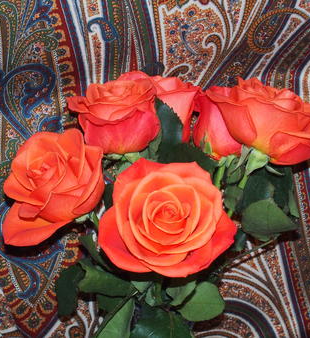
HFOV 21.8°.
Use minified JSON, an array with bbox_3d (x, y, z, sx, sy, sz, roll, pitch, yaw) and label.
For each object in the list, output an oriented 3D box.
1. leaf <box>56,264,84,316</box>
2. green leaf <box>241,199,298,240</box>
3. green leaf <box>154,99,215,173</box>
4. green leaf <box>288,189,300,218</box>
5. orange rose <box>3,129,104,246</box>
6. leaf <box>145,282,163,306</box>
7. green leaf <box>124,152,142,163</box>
[{"bbox_3d":[-0.064,0.093,0.615,0.022,0.007,0.042,9,66,-3],"label":"leaf"},{"bbox_3d":[0.075,0.033,0.530,0.037,0.027,0.010,0,18,0],"label":"green leaf"},{"bbox_3d":[0.020,-0.021,0.530,0.039,0.048,0.014,0,18,0],"label":"green leaf"},{"bbox_3d":[0.111,0.028,0.645,0.013,0.006,0.026,-14,75,-23],"label":"green leaf"},{"bbox_3d":[-0.065,0.012,0.520,0.066,0.052,0.068,2,67,30],"label":"orange rose"},{"bbox_3d":[-0.001,0.090,0.580,0.013,0.007,0.018,6,73,2],"label":"leaf"},{"bbox_3d":[-0.014,-0.008,0.530,0.012,0.009,0.005,14,24,4],"label":"green leaf"}]

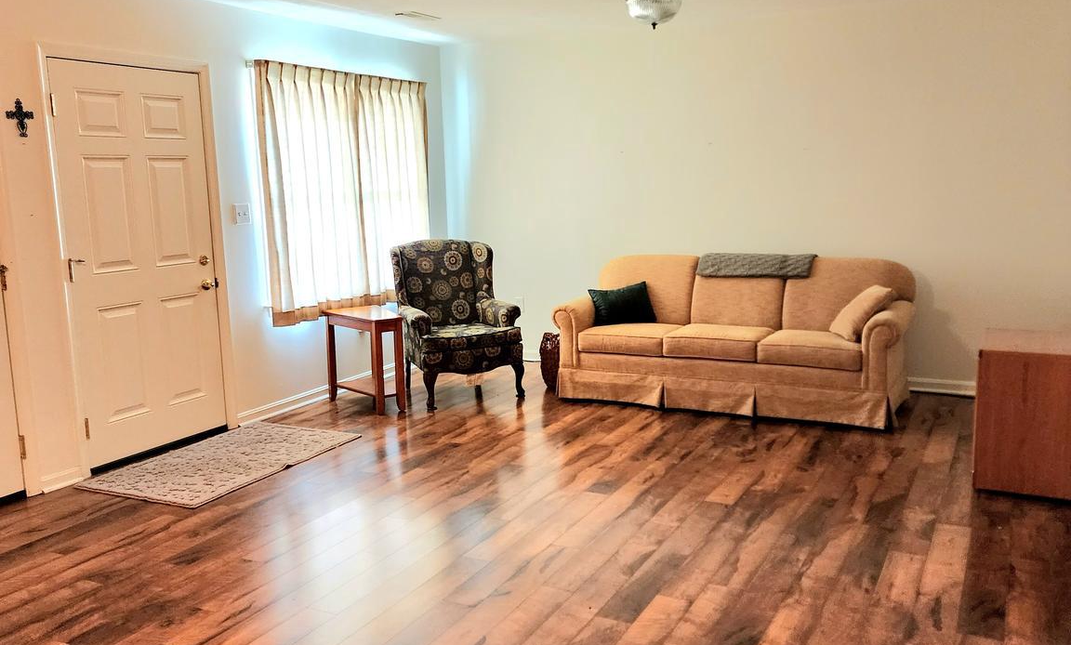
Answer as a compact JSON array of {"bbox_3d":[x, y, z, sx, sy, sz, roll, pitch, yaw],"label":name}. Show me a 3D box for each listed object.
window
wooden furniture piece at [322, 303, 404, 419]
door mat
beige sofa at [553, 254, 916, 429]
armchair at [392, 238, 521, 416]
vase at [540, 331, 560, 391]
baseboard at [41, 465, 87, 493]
[{"bbox_3d":[-1.214,-0.885,6.362,0.110,1.570,1.800,3,10,26],"label":"window"},{"bbox_3d":[-1.046,0.232,6.043,0.390,0.580,0.620,-7,11,-33],"label":"wooden furniture piece"},{"bbox_3d":[-1.584,0.709,4.934,0.765,0.012,1.245,3,10,26],"label":"door mat"},{"bbox_3d":[1.232,0.050,5.894,2.060,0.870,0.910,3,10,26],"label":"beige sofa"},{"bbox_3d":[-0.548,-0.024,6.251,0.730,0.995,0.760,-6,10,-28],"label":"armchair"},{"bbox_3d":[0.184,0.247,6.403,0.290,0.375,0.290,-1,9,1],"label":"vase"},{"bbox_3d":[-2.256,0.750,4.545,0.016,0.085,0.240,3,10,26],"label":"baseboard"}]

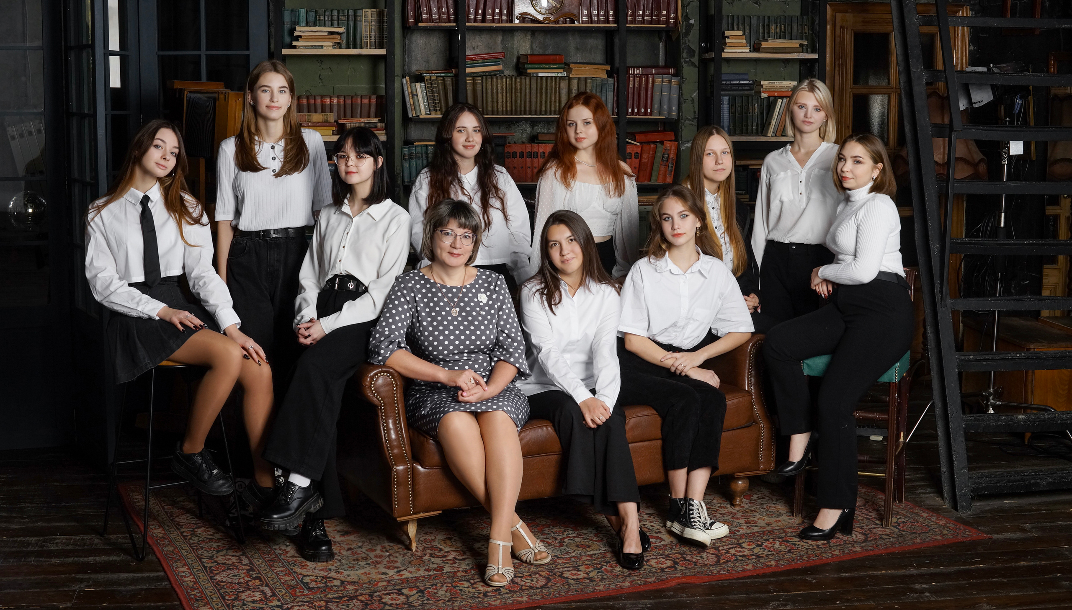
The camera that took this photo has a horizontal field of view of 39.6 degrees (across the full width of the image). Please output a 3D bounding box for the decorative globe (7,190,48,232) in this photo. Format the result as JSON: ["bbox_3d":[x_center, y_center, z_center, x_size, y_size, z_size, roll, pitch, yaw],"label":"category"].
[{"bbox_3d":[-2.597,-0.481,7.600,0.205,0.205,0.205,0,5,0],"label":"decorative globe"}]

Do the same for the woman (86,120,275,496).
[{"bbox_3d":[-1.275,0.021,5.262,0.490,1.335,0.600,-4,8,-30],"label":"woman"}]

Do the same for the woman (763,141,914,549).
[{"bbox_3d":[1.140,0.102,5.628,0.640,1.470,0.460,-3,6,-33],"label":"woman"}]

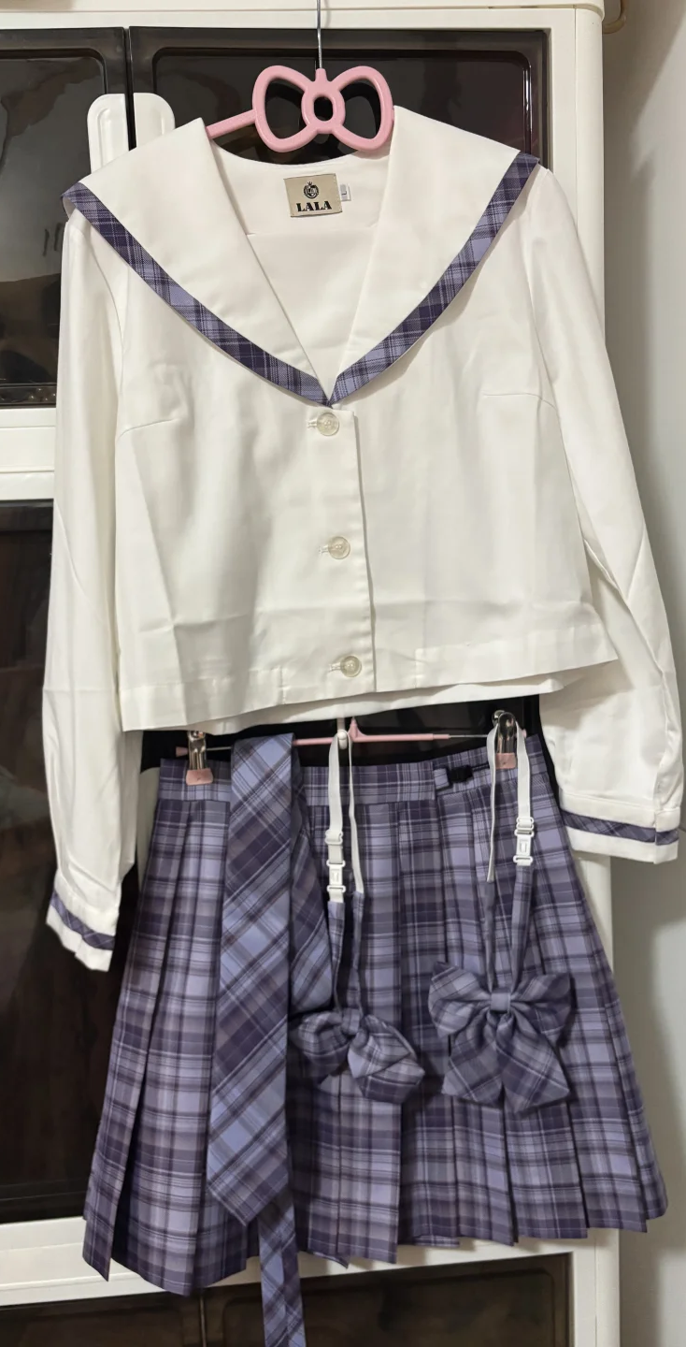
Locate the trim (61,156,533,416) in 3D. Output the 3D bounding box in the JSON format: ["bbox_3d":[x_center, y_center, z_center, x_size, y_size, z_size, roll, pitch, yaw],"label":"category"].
[{"bbox_3d":[-0.032,-0.324,0.842,0.390,0.200,0.070,-5,6,-3],"label":"trim"}]

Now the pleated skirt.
[{"bbox_3d":[0.030,0.312,0.935,0.525,0.470,0.110,-3,6,-4],"label":"pleated skirt"}]

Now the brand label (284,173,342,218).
[{"bbox_3d":[-0.025,-0.406,0.859,0.045,0.034,0.003,-7,6,-3],"label":"brand label"}]

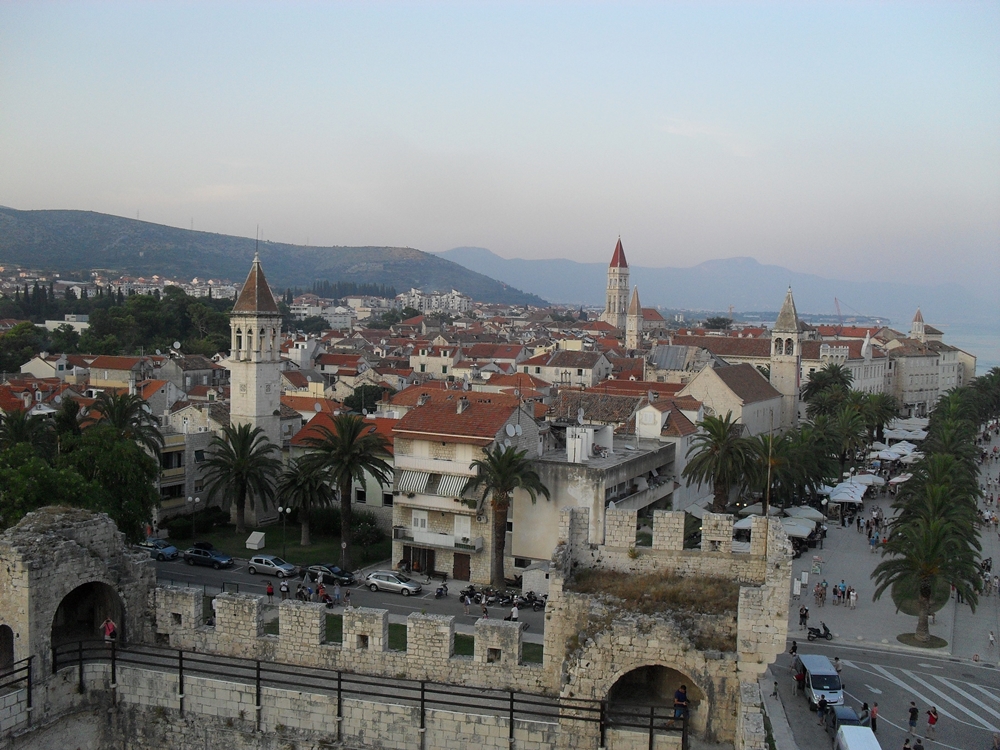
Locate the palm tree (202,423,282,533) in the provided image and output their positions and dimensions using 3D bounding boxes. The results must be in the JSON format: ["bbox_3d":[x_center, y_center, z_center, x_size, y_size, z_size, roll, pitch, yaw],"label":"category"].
[{"bbox_3d":[-24.282,9.698,95.241,7.500,10.404,7.500,1,4,0],"label":"palm tree"}]

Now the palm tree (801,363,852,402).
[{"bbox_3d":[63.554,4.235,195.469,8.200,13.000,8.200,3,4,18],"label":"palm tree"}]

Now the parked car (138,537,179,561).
[{"bbox_3d":[-29.325,14.889,86.772,3.950,1.480,1.720,3,4,24],"label":"parked car"}]

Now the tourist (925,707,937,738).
[{"bbox_3d":[22.659,18.267,53.039,0.500,1.700,0.520,2,4,6],"label":"tourist"}]

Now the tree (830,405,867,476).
[{"bbox_3d":[45.929,9.149,134.087,5.200,10.400,5.200,3,4,19],"label":"tree"}]

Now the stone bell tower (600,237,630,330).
[{"bbox_3d":[43.867,-26.850,374.499,6.300,48.600,6.300,-2,5,-39],"label":"stone bell tower"}]

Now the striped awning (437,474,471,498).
[{"bbox_3d":[-3.555,8.635,78.169,2.420,1.400,0.900,3,4,27],"label":"striped awning"}]

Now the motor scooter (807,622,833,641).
[{"bbox_3d":[21.869,17.532,68.954,1.800,1.220,0.680,1,4,-8],"label":"motor scooter"}]

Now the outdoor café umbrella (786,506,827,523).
[{"bbox_3d":[29.809,14.690,98.656,3.600,3.200,3.900,3,4,27],"label":"outdoor café umbrella"}]

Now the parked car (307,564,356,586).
[{"bbox_3d":[-13.752,15.692,80.721,4.650,1.430,1.800,3,4,22],"label":"parked car"}]

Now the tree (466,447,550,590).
[{"bbox_3d":[0.485,11.223,80.506,7.100,11.500,7.100,1,4,0],"label":"tree"}]

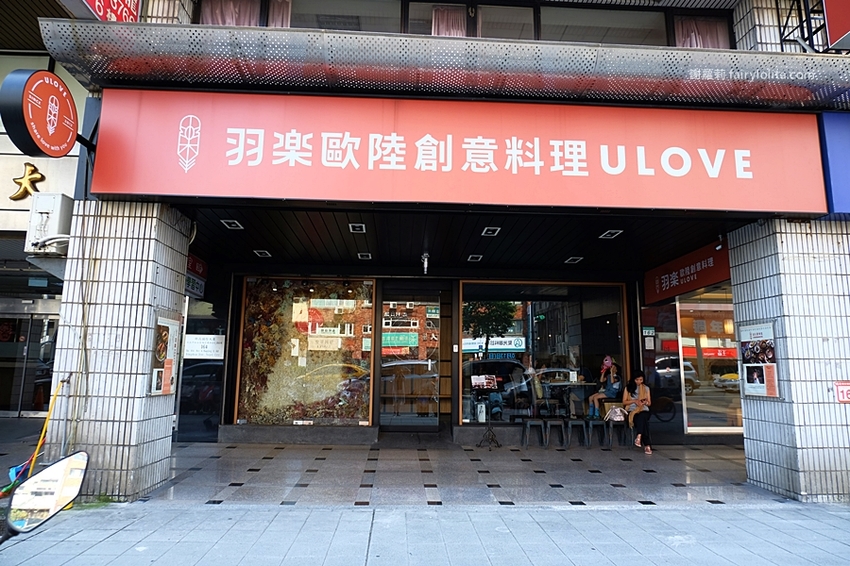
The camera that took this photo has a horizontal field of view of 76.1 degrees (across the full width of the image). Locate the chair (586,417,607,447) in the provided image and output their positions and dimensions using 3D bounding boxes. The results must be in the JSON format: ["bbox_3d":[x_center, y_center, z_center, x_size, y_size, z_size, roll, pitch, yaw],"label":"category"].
[{"bbox_3d":[2.824,2.513,9.020,0.330,0.450,0.330,1,-9,-2],"label":"chair"}]

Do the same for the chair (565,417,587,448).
[{"bbox_3d":[2.496,2.507,9.007,0.330,0.450,0.330,1,-9,-2],"label":"chair"}]

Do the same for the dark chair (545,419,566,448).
[{"bbox_3d":[2.135,2.499,8.991,0.330,0.450,0.330,1,-9,-2],"label":"dark chair"}]

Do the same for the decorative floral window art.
[{"bbox_3d":[-2.004,1.152,9.224,2.220,2.430,0.080,1,-9,-2],"label":"decorative floral window art"}]

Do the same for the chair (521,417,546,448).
[{"bbox_3d":[1.798,2.492,8.977,0.330,0.450,0.330,1,-9,-2],"label":"chair"}]

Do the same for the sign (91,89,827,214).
[{"bbox_3d":[0.498,-1.440,6.139,8.060,1.200,0.240,1,-9,-2],"label":"sign"}]

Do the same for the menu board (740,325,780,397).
[{"bbox_3d":[4.016,0.931,6.527,0.030,0.855,0.620,1,-9,-3],"label":"menu board"}]

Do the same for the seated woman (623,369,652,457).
[{"bbox_3d":[3.531,2.109,8.966,0.480,1.280,0.620,1,-9,-2],"label":"seated woman"}]

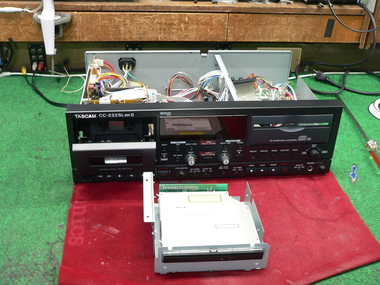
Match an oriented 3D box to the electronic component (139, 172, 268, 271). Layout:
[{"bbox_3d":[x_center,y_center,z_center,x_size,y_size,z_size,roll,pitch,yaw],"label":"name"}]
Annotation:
[{"bbox_3d":[0.015,0.105,0.642,0.162,0.057,0.158,-1,29,-5],"label":"electronic component"}]

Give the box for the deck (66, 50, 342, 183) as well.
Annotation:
[{"bbox_3d":[0.014,-0.058,0.855,0.437,0.139,0.304,-1,29,-6],"label":"deck"}]

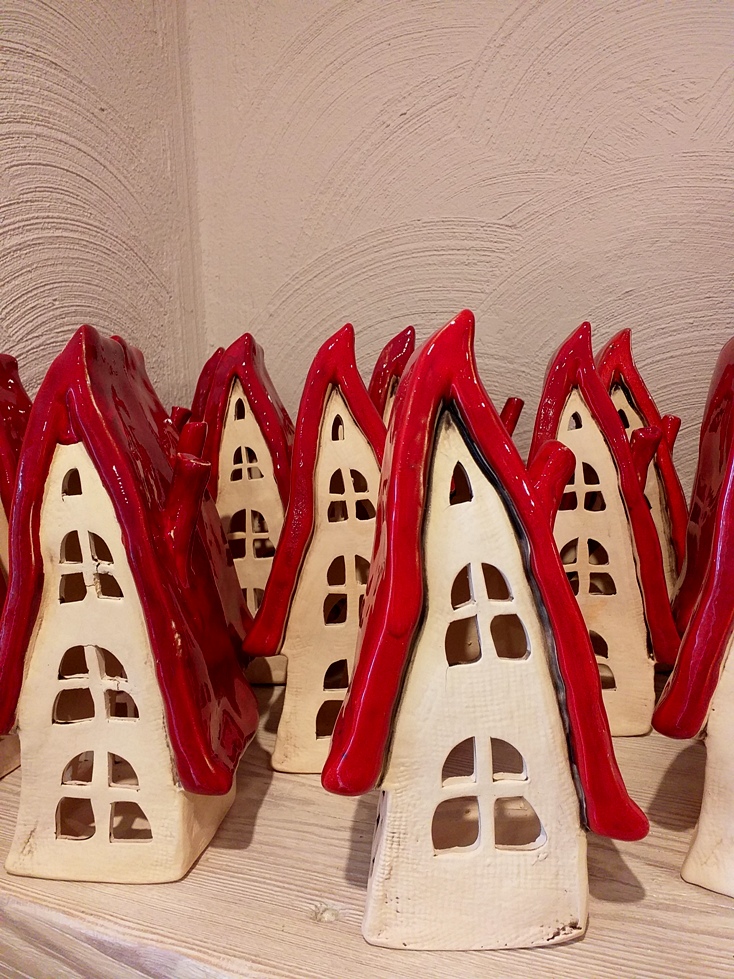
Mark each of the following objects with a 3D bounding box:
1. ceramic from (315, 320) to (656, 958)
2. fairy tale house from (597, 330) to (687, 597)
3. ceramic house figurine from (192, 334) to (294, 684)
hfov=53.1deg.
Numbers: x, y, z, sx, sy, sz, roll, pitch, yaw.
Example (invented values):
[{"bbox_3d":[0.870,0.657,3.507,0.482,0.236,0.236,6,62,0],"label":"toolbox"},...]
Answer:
[{"bbox_3d":[0.048,0.059,0.321,0.133,0.265,0.085,-2,11,-2],"label":"ceramic"},{"bbox_3d":[0.200,0.004,0.604,0.125,0.265,0.085,-2,11,-2],"label":"fairy tale house"},{"bbox_3d":[-0.086,0.014,0.579,0.125,0.265,0.085,-1,11,3],"label":"ceramic house figurine"}]

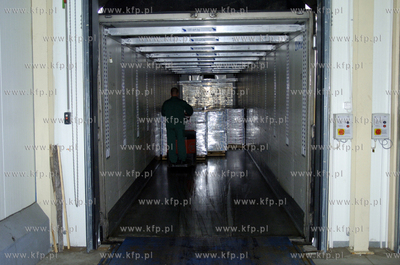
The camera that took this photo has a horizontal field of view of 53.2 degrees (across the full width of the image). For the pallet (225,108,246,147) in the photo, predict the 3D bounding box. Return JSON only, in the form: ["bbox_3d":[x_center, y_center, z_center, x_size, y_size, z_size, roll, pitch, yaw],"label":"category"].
[{"bbox_3d":[1.150,-0.140,13.150,0.590,1.270,0.800,0,5,1],"label":"pallet"}]

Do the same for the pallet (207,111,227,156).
[{"bbox_3d":[0.475,0.005,11.620,0.590,1.260,0.800,0,5,1],"label":"pallet"}]

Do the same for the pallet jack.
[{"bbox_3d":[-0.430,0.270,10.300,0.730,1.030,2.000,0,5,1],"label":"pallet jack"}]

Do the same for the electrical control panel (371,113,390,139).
[{"bbox_3d":[2.066,-0.073,4.595,0.190,0.285,0.115,0,3,1],"label":"electrical control panel"}]

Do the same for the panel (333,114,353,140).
[{"bbox_3d":[1.654,-0.073,4.605,0.190,0.285,0.115,0,3,1],"label":"panel"}]

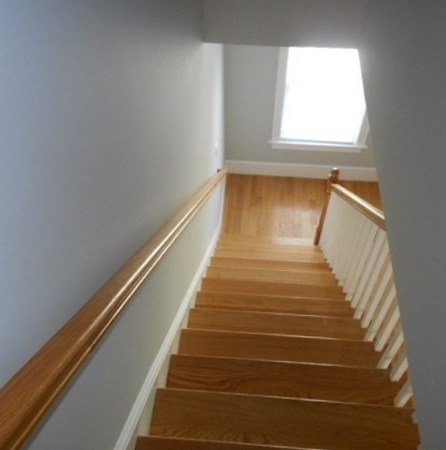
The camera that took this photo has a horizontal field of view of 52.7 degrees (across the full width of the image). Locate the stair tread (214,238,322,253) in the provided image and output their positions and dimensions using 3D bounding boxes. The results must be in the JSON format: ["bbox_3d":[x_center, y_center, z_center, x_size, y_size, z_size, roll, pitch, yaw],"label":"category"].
[{"bbox_3d":[0.435,0.297,4.379,0.985,0.030,0.262,3,50,4],"label":"stair tread"}]

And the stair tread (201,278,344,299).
[{"bbox_3d":[0.338,0.515,3.163,0.985,0.030,0.262,3,50,4],"label":"stair tread"}]

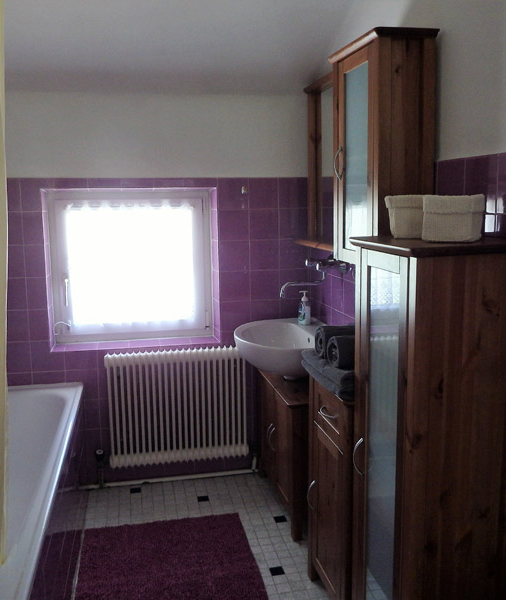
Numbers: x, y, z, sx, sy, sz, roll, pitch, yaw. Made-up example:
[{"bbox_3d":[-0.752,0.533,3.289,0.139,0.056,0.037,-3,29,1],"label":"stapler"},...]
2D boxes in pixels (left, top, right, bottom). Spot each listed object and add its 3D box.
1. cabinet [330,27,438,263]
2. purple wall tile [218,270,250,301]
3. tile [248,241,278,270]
[{"bbox_3d":[0.415,-0.472,1.843,0.211,0.707,0.383,-3,10,-13],"label":"cabinet"},{"bbox_3d":[-0.085,-0.070,2.827,0.152,0.151,0.012,-3,10,-13],"label":"purple wall tile"},{"bbox_3d":[0.060,-0.224,2.770,0.150,0.150,0.010,-2,9,-10],"label":"tile"}]

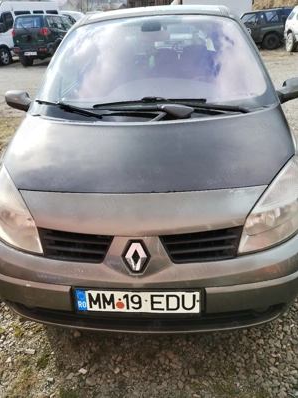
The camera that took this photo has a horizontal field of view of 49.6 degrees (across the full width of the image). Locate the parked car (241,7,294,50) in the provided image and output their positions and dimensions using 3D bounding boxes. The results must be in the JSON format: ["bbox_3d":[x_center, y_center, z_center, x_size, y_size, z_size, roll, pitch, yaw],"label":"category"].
[{"bbox_3d":[5.159,-8.425,16.183,3.600,1.680,1.650,3,29,12],"label":"parked car"}]

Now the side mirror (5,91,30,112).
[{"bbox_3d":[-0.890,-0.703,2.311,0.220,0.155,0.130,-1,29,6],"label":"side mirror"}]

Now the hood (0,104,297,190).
[{"bbox_3d":[-0.021,-0.294,1.672,1.480,0.220,0.780,-1,29,6],"label":"hood"}]

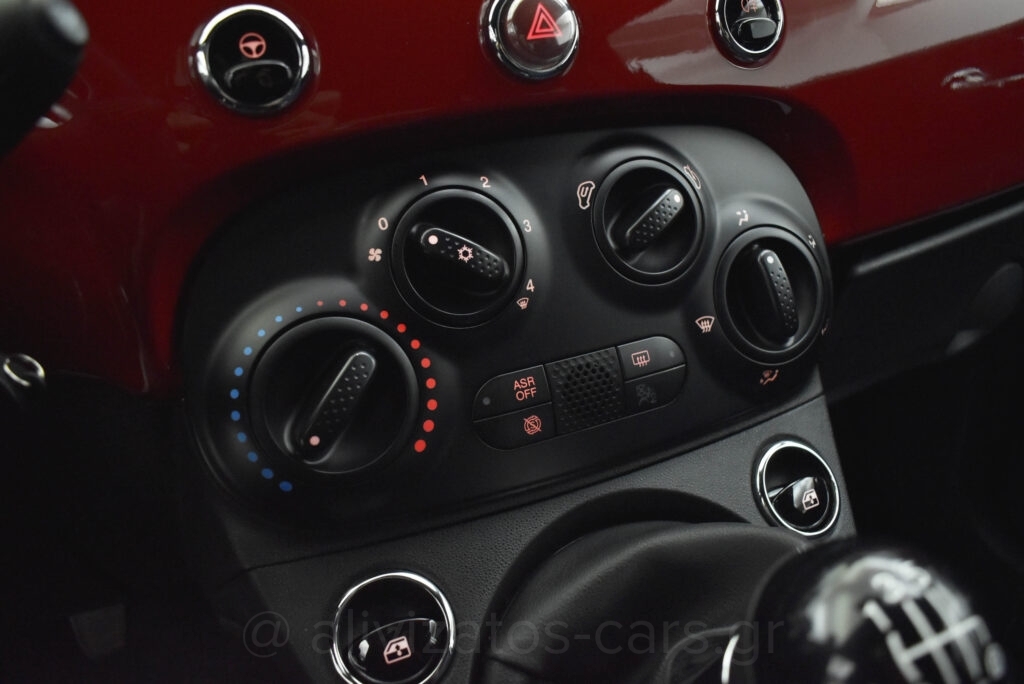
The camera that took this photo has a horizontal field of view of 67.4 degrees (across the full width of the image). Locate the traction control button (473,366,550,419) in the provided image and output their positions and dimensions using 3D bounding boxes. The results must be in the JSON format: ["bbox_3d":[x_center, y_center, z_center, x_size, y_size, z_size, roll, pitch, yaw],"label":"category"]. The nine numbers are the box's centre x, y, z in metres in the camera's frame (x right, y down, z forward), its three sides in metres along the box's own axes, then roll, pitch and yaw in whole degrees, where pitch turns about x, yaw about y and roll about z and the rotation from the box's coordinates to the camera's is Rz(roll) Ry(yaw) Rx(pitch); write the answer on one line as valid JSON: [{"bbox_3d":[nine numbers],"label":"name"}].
[{"bbox_3d":[-0.001,0.018,0.271,0.029,0.014,0.006,-13,7,-20],"label":"traction control button"}]

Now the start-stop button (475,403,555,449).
[{"bbox_3d":[0.001,0.031,0.272,0.029,0.012,0.006,-13,7,-20],"label":"start-stop button"}]

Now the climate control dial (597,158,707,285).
[{"bbox_3d":[0.053,-0.045,0.283,0.048,0.048,0.016,-13,3,-20],"label":"climate control dial"}]

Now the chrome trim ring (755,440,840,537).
[{"bbox_3d":[0.119,0.061,0.319,0.039,0.039,0.007,-13,-13,-20],"label":"chrome trim ring"}]

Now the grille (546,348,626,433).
[{"bbox_3d":[0.027,0.018,0.282,0.029,0.026,0.006,-13,7,-20],"label":"grille"}]

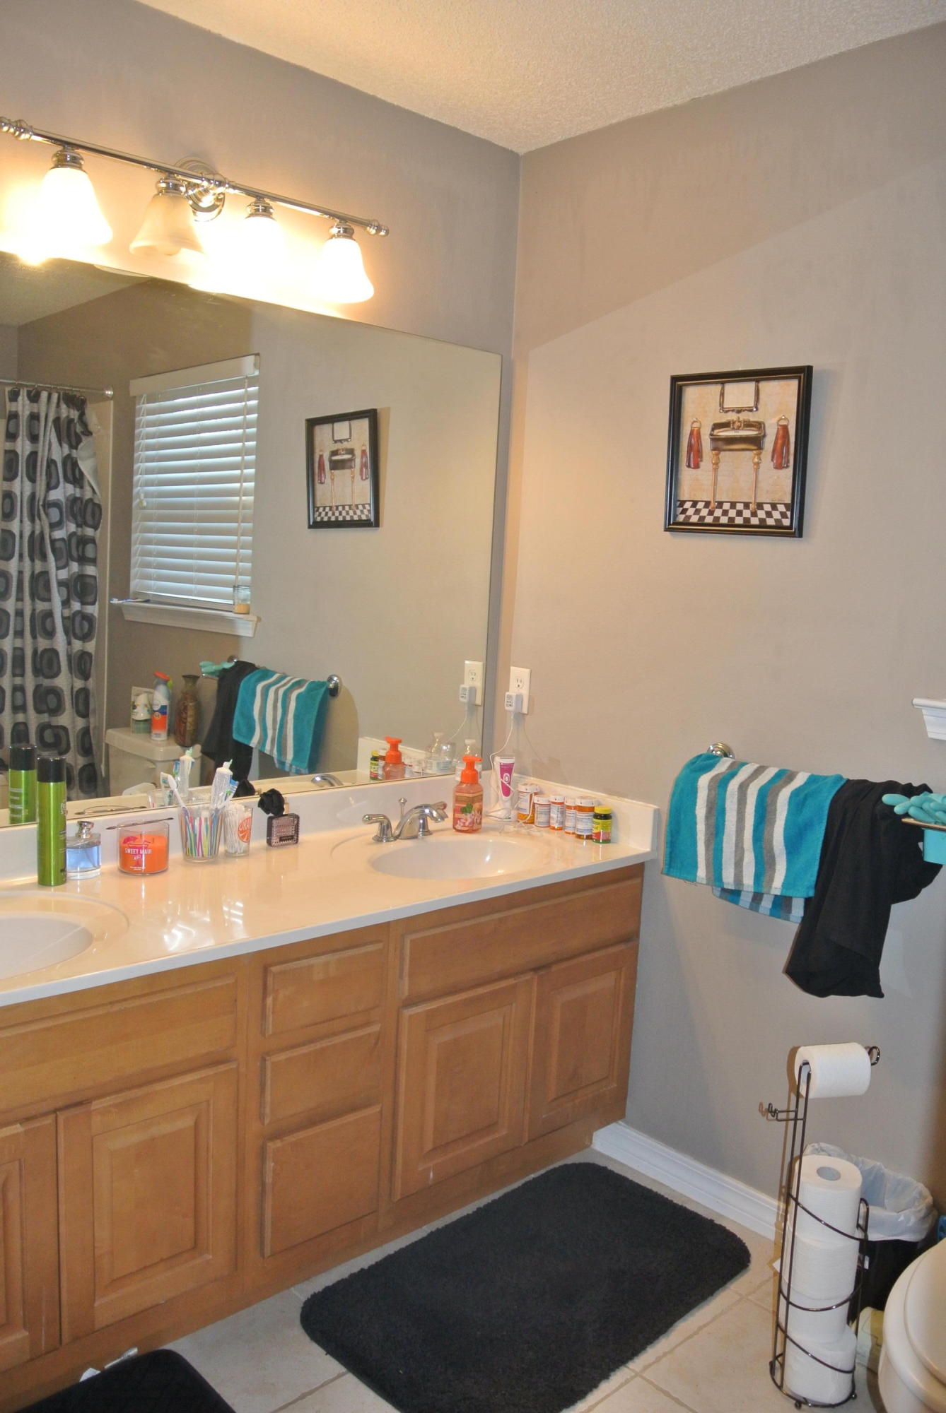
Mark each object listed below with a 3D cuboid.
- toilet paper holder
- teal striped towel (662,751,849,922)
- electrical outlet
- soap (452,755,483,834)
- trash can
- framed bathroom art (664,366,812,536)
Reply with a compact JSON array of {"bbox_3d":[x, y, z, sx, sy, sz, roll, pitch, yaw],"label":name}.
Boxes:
[{"bbox_3d":[0.612,0.905,1.931,0.197,0.620,0.145,1,8,-15],"label":"toilet paper holder"},{"bbox_3d":[0.571,0.270,2.270,0.105,0.300,0.375,-4,10,-43],"label":"teal striped towel"},{"bbox_3d":[0.121,-0.041,2.850,0.012,0.115,0.073,-4,10,-43],"label":"electrical outlet"},{"bbox_3d":[-0.004,0.215,2.669,0.065,0.177,0.072,-4,10,-43],"label":"soap"},{"bbox_3d":[0.741,1.055,2.124,0.180,0.285,0.250,-4,10,-43],"label":"trash can"},{"bbox_3d":[0.554,-0.534,2.333,0.023,0.338,0.338,-4,10,-43],"label":"framed bathroom art"}]

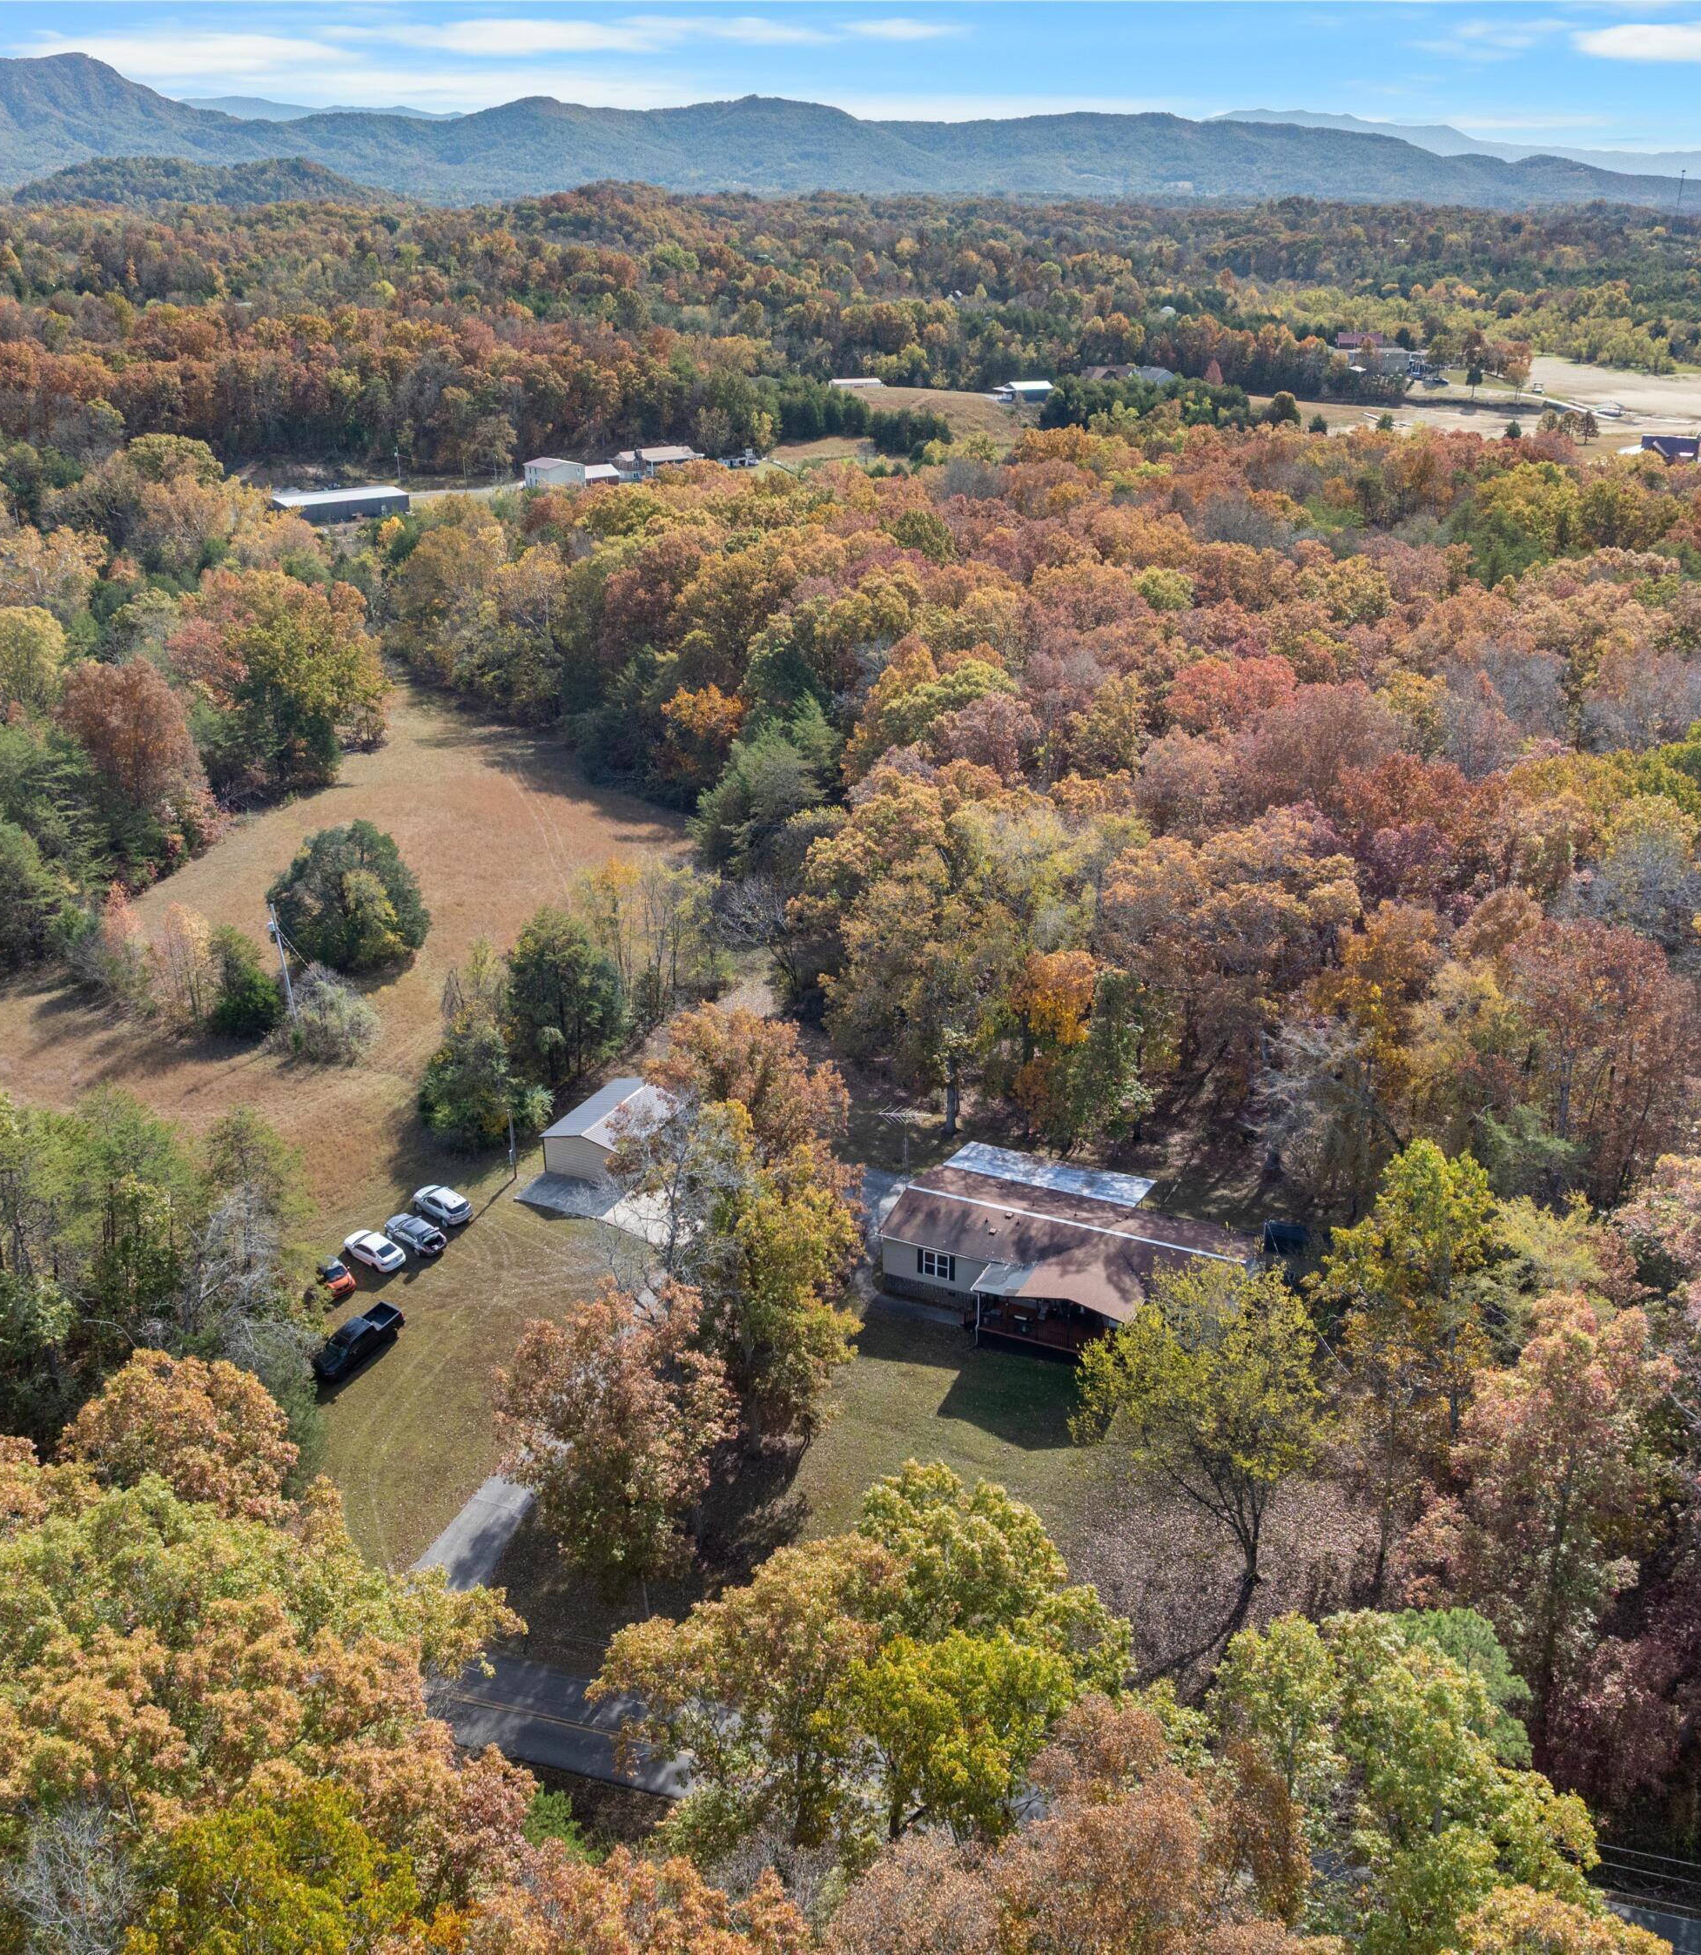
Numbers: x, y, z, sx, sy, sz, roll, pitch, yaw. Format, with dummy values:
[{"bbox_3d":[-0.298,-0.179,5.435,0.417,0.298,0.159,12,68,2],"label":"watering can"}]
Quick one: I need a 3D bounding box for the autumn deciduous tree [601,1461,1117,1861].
[{"bbox_3d":[0.307,28.723,70.493,19.000,16.300,16.000,0,24,0],"label":"autumn deciduous tree"}]

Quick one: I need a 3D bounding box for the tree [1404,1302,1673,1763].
[{"bbox_3d":[28.310,22.494,74.983,9.390,21.010,9.390,0,24,0],"label":"tree"}]

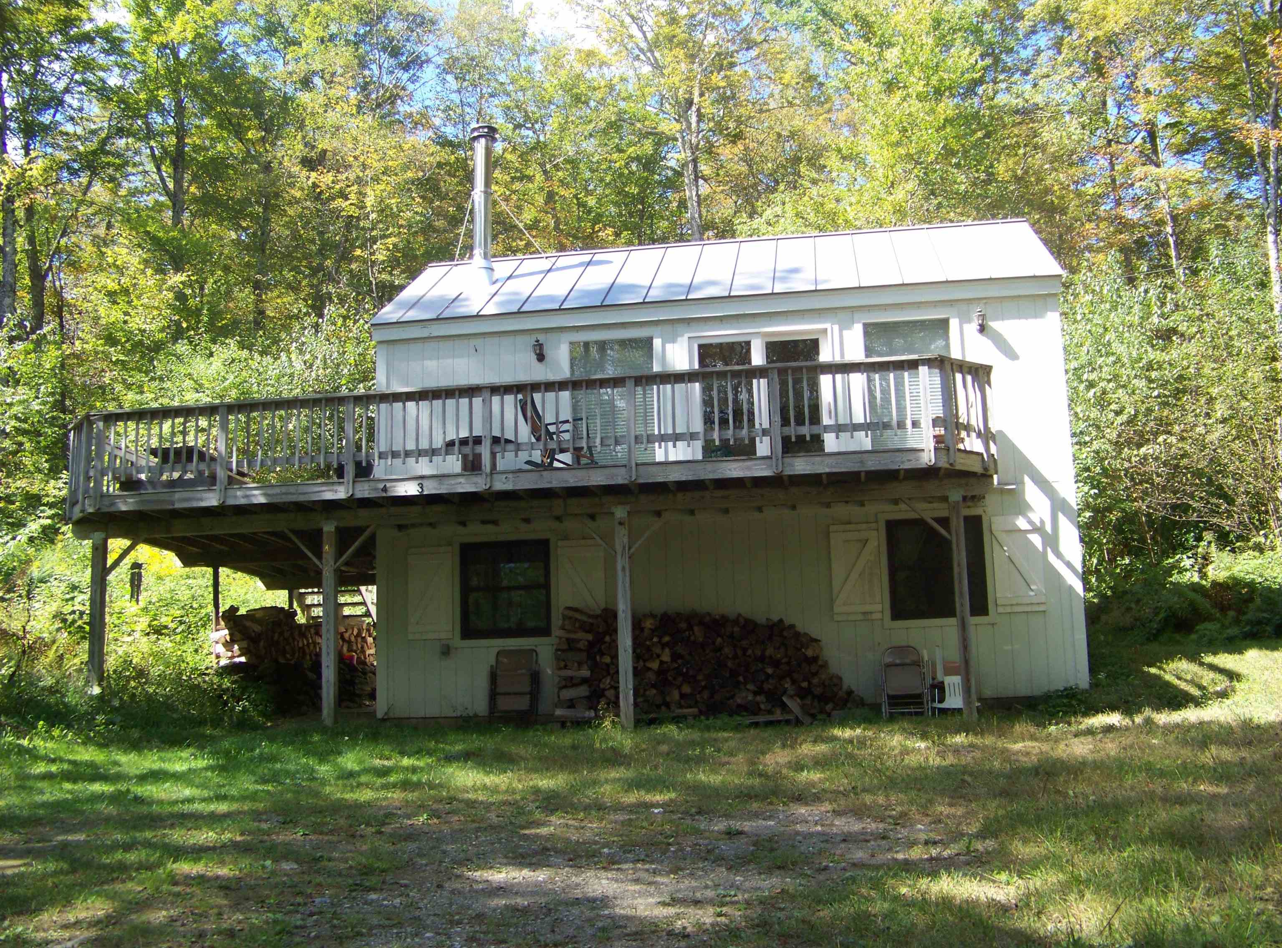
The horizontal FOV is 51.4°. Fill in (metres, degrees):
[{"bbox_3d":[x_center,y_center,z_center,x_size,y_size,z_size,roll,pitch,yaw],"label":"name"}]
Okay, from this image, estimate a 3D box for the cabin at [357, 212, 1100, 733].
[{"bbox_3d":[1.187,-0.092,18.740,8.700,6.570,4.900,-3,-9,7],"label":"cabin"}]

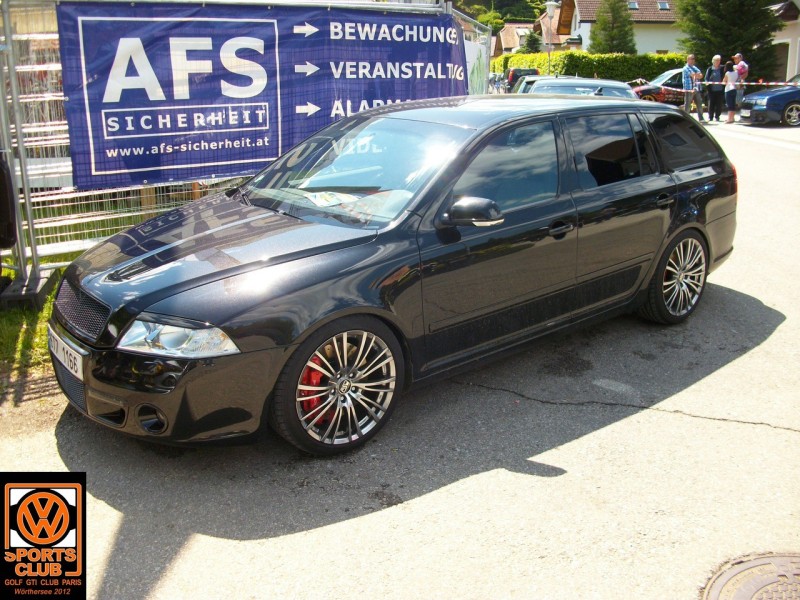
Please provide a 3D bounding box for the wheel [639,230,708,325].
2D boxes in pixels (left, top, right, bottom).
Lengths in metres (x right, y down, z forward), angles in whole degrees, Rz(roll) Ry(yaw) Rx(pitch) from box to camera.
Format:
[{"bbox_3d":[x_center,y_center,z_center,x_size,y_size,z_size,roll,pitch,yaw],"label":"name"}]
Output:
[{"bbox_3d":[1.700,-0.160,4.951,0.630,0.630,0.225,-14,19,-38],"label":"wheel"}]

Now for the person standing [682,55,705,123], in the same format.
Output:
[{"bbox_3d":[7.905,-5.706,21.200,0.420,1.740,0.530,12,20,42],"label":"person standing"}]

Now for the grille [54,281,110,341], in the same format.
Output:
[{"bbox_3d":[-1.396,0.021,3.390,0.090,0.160,0.630,3,10,-41],"label":"grille"}]

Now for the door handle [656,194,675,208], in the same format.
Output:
[{"bbox_3d":[1.550,-0.569,4.585,0.200,0.060,0.050,-14,19,-38],"label":"door handle"}]

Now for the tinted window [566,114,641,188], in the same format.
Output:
[{"bbox_3d":[1.134,-0.827,4.337,0.585,0.390,0.040,-14,-3,-37],"label":"tinted window"}]

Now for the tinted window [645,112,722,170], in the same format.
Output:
[{"bbox_3d":[1.765,-1.004,4.862,0.710,0.360,0.050,-14,-3,-41],"label":"tinted window"}]

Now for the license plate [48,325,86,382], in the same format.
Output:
[{"bbox_3d":[-1.450,0.225,3.402,0.025,0.115,0.520,-9,18,-39],"label":"license plate"}]

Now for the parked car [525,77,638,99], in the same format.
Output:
[{"bbox_3d":[2.665,-2.617,11.828,1.740,1.450,4.300,2,17,11],"label":"parked car"}]

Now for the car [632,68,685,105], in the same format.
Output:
[{"bbox_3d":[9.200,-6.800,25.300,4.000,1.430,1.700,-2,15,-1],"label":"car"}]

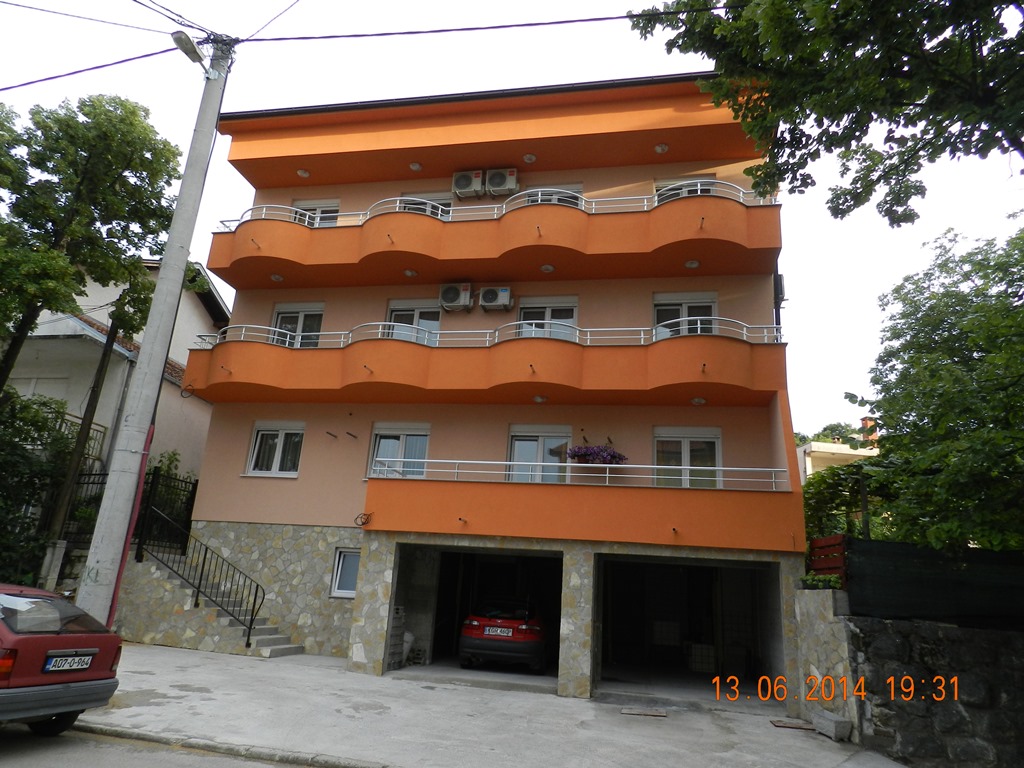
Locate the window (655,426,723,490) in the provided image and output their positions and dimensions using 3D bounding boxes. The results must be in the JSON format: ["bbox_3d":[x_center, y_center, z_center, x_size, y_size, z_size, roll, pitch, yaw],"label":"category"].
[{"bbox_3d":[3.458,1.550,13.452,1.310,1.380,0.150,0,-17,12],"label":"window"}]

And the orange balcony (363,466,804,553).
[{"bbox_3d":[1.239,2.386,12.977,7.790,1.350,1.850,0,-18,12],"label":"orange balcony"}]

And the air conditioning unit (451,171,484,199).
[{"bbox_3d":[-0.974,-4.649,15.884,0.730,0.540,0.280,0,-17,12],"label":"air conditioning unit"}]

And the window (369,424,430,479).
[{"bbox_3d":[-2.509,1.510,15.098,1.390,1.310,0.180,0,-18,12],"label":"window"}]

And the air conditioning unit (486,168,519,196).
[{"bbox_3d":[-0.210,-4.843,16.336,0.760,0.560,0.290,0,-18,12],"label":"air conditioning unit"}]

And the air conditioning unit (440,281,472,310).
[{"bbox_3d":[-1.184,-1.918,15.100,0.730,0.540,0.280,0,-17,12],"label":"air conditioning unit"}]

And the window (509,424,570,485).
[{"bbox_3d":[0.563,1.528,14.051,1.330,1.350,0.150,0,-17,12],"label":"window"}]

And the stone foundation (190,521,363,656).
[{"bbox_3d":[-5.128,4.387,14.791,4.510,2.600,0.400,0,-18,12],"label":"stone foundation"}]

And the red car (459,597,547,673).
[{"bbox_3d":[0.217,5.170,14.328,1.700,1.380,4.100,0,-17,13],"label":"red car"}]

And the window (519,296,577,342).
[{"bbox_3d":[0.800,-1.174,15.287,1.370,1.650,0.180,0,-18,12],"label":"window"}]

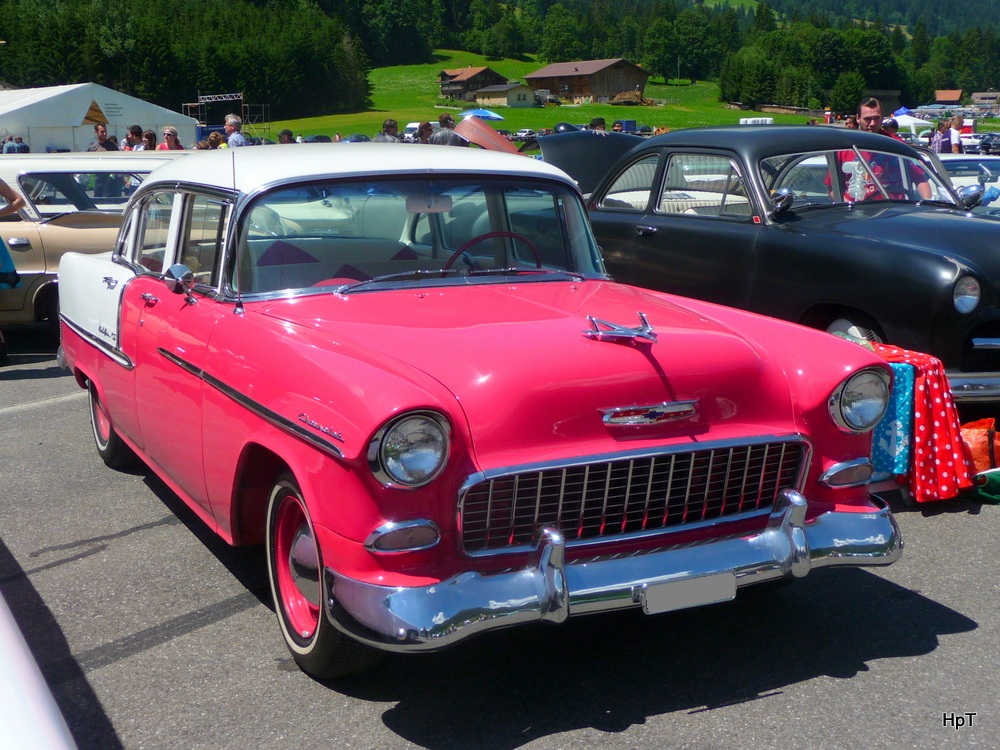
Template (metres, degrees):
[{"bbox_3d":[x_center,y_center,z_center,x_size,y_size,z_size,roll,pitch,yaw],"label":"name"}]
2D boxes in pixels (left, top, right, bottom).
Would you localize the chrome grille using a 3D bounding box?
[{"bbox_3d":[0.404,0.310,3.607,1.160,0.240,0.090,-5,11,-27],"label":"chrome grille"}]

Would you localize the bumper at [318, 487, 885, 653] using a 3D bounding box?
[{"bbox_3d":[0.440,0.482,3.564,1.860,0.300,0.340,-5,11,-27],"label":"bumper"}]

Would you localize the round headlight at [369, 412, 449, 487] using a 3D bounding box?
[{"bbox_3d":[-0.230,0.180,3.214,0.205,0.205,0.130,-5,11,-27],"label":"round headlight"}]

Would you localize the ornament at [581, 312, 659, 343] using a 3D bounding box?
[{"bbox_3d":[0.367,-0.120,3.610,0.225,0.080,0.240,-5,11,-27],"label":"ornament"}]

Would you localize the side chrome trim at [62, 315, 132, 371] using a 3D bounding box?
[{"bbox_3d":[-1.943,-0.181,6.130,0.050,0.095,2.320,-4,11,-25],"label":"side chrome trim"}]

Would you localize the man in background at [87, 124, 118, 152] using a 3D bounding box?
[{"bbox_3d":[-4.922,-2.208,16.151,0.520,1.800,0.320,-7,12,-36],"label":"man in background"}]

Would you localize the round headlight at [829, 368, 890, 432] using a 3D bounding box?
[{"bbox_3d":[1.068,0.073,3.884,0.205,0.205,0.130,-5,11,-27],"label":"round headlight"}]

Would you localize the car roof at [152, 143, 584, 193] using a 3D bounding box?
[{"bbox_3d":[-0.692,-0.875,5.540,1.400,0.240,1.920,-5,11,-27],"label":"car roof"}]

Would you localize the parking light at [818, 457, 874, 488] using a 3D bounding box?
[{"bbox_3d":[1.051,0.290,3.918,0.230,0.095,0.100,-5,11,-27],"label":"parking light"}]

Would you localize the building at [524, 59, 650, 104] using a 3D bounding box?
[{"bbox_3d":[19.897,-67.084,300.186,17.691,10.371,24.578,-7,12,-36],"label":"building"}]

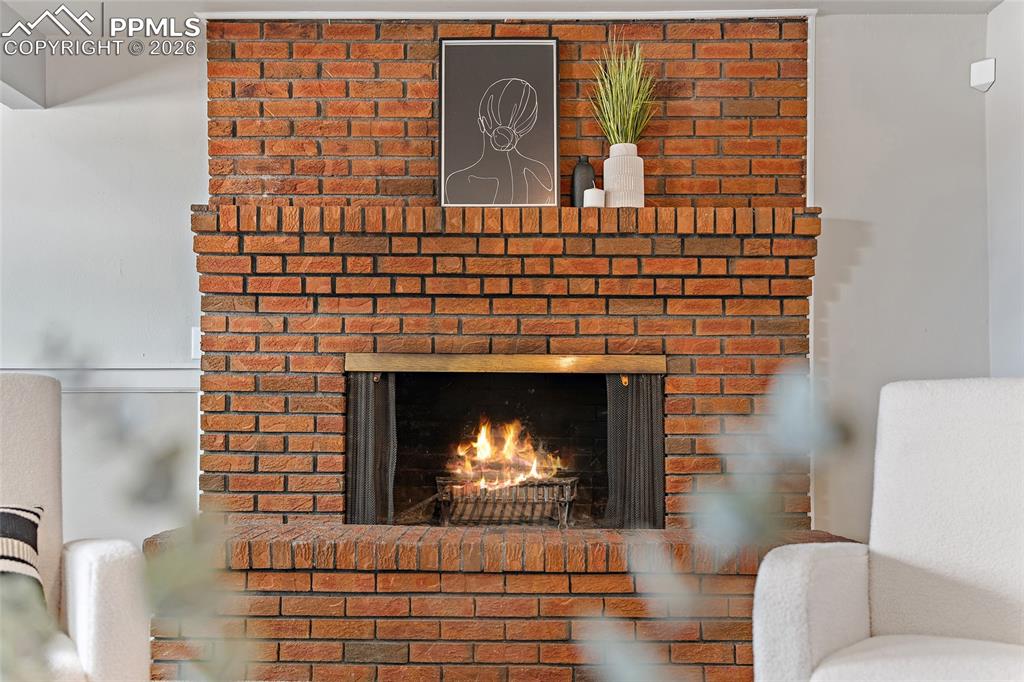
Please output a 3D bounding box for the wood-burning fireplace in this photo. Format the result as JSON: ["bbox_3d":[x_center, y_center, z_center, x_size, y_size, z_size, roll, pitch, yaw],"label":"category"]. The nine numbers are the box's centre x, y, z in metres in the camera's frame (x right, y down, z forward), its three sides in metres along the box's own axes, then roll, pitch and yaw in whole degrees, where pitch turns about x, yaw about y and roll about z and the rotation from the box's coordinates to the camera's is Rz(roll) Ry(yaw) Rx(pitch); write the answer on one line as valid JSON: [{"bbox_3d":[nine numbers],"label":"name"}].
[{"bbox_3d":[-0.023,0.351,3.000,1.130,0.605,0.430,0,0,0],"label":"wood-burning fireplace"}]

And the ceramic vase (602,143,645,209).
[{"bbox_3d":[0.392,-0.570,2.780,0.139,0.216,0.139,0,0,0],"label":"ceramic vase"}]

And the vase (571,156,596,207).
[{"bbox_3d":[0.254,-0.554,2.800,0.074,0.183,0.074,0,0,0],"label":"vase"}]

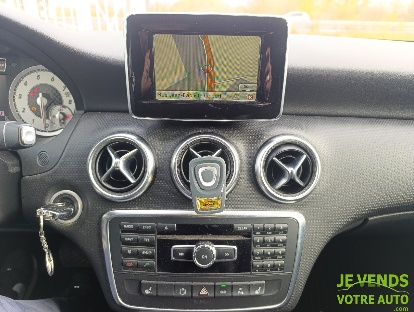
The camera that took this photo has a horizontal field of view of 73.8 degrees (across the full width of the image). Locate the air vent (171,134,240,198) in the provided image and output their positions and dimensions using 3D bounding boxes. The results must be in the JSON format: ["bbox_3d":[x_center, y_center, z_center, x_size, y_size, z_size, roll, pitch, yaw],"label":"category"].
[{"bbox_3d":[-0.001,0.016,0.356,0.087,0.087,0.030,0,3,0],"label":"air vent"}]

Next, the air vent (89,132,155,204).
[{"bbox_3d":[-0.113,0.016,0.361,0.087,0.087,0.030,3,3,6],"label":"air vent"}]

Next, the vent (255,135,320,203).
[{"bbox_3d":[0.108,0.016,0.361,0.087,0.087,0.030,-2,3,-6],"label":"vent"}]

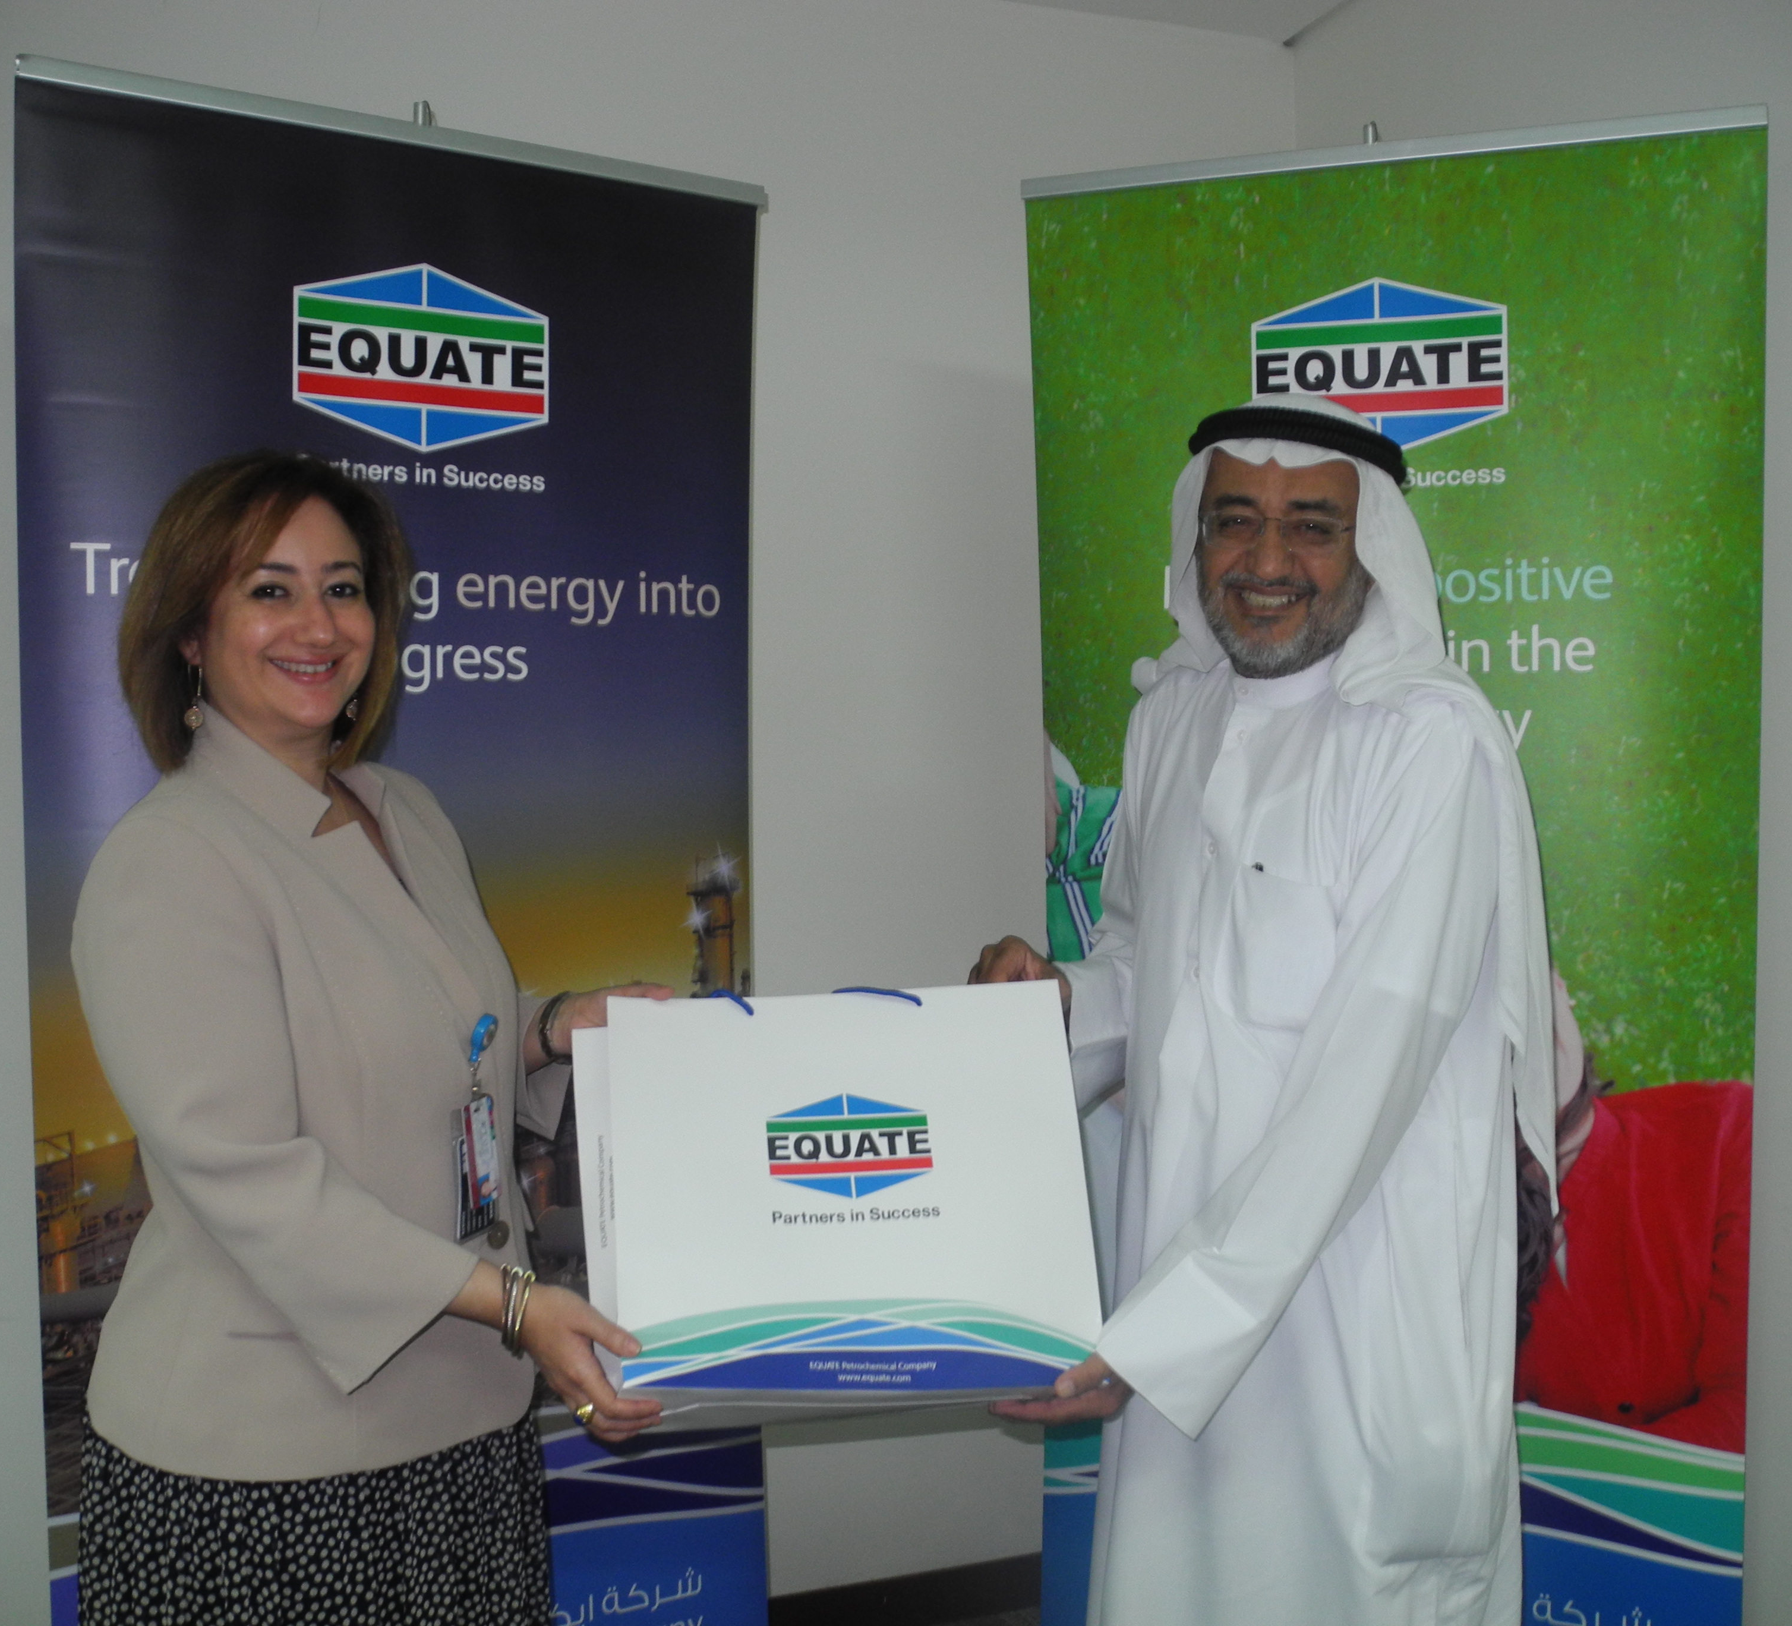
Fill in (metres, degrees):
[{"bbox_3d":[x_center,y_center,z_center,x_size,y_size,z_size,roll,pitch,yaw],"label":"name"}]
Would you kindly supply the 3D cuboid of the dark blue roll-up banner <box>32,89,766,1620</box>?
[{"bbox_3d":[-0.547,0.266,2.087,0.860,2.120,0.150,-2,3,-31],"label":"dark blue roll-up banner"}]

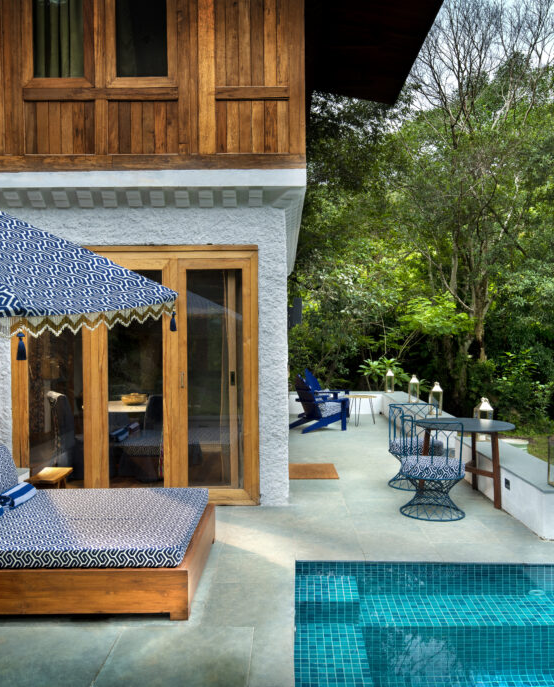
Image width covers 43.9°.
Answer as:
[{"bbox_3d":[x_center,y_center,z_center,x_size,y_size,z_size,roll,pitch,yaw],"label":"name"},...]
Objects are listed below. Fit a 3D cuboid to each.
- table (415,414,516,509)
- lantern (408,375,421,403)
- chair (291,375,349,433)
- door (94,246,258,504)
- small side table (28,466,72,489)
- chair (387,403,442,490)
[{"bbox_3d":[1.870,1.190,6.951,1.010,0.755,1.010,0,1,0],"label":"table"},{"bbox_3d":[2.487,0.813,12.502,0.172,0.505,0.172,0,1,0],"label":"lantern"},{"bbox_3d":[0.684,1.006,11.866,0.900,0.960,0.760,-1,1,-25],"label":"chair"},{"bbox_3d":[-0.965,0.315,6.676,1.587,2.501,0.120,0,1,1],"label":"door"},{"bbox_3d":[-2.039,1.383,6.167,0.290,0.420,0.530,0,1,0],"label":"small side table"},{"bbox_3d":[1.522,1.101,7.511,0.600,0.855,0.600,-2,2,-42],"label":"chair"}]

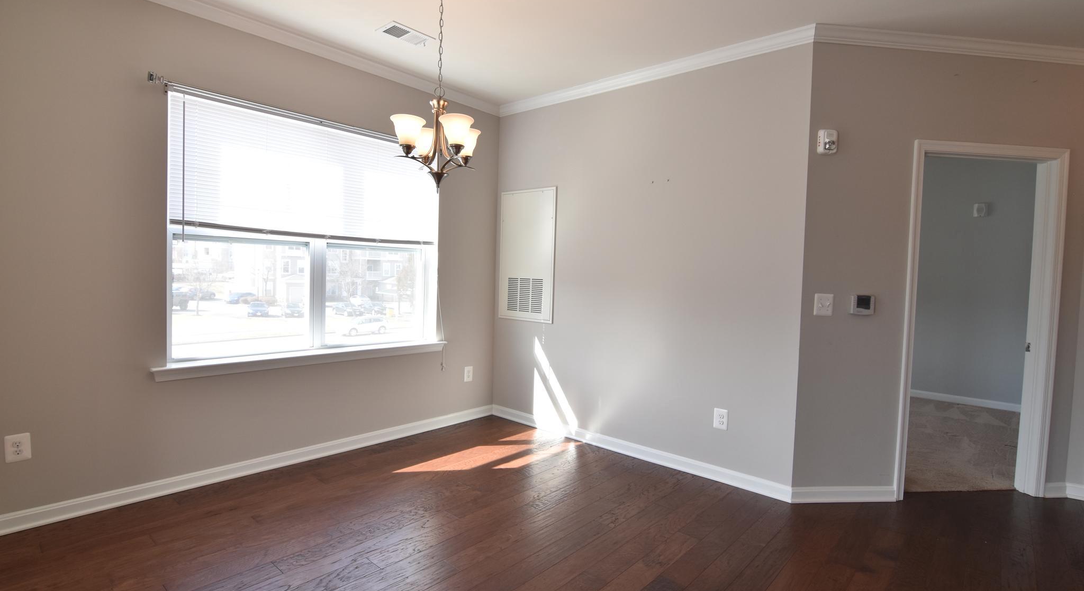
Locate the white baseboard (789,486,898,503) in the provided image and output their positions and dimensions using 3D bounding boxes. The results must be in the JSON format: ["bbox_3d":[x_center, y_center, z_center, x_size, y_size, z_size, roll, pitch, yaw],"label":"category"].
[{"bbox_3d":[1.787,1.178,2.857,0.672,0.091,0.015,2,3,-6],"label":"white baseboard"}]

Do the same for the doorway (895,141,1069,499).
[{"bbox_3d":[2.648,0.171,2.958,1.015,2.147,0.157,2,3,-6],"label":"doorway"}]

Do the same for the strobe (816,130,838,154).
[{"bbox_3d":[1.616,-0.864,2.711,0.096,0.136,0.055,2,3,-6],"label":"strobe"}]

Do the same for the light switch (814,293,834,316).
[{"bbox_3d":[1.633,0.056,2.785,0.115,0.125,0.009,2,3,-6],"label":"light switch"}]

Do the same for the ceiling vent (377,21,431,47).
[{"bbox_3d":[-0.818,-1.558,2.903,0.196,0.016,0.290,5,4,44],"label":"ceiling vent"}]

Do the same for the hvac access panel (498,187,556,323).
[{"bbox_3d":[-0.134,-0.334,4.045,0.599,1.101,0.020,4,4,38],"label":"hvac access panel"}]

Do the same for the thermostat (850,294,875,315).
[{"bbox_3d":[1.864,0.058,2.799,0.135,0.111,0.028,2,3,-6],"label":"thermostat"}]

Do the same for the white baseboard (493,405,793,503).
[{"bbox_3d":[0.497,1.101,3.579,2.430,0.091,0.015,4,4,38],"label":"white baseboard"}]

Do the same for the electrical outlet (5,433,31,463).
[{"bbox_3d":[-2.460,0.718,2.263,0.008,0.123,0.081,5,4,44],"label":"electrical outlet"}]

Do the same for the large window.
[{"bbox_3d":[-1.469,-0.362,3.261,0.117,1.494,1.736,5,4,44],"label":"large window"}]

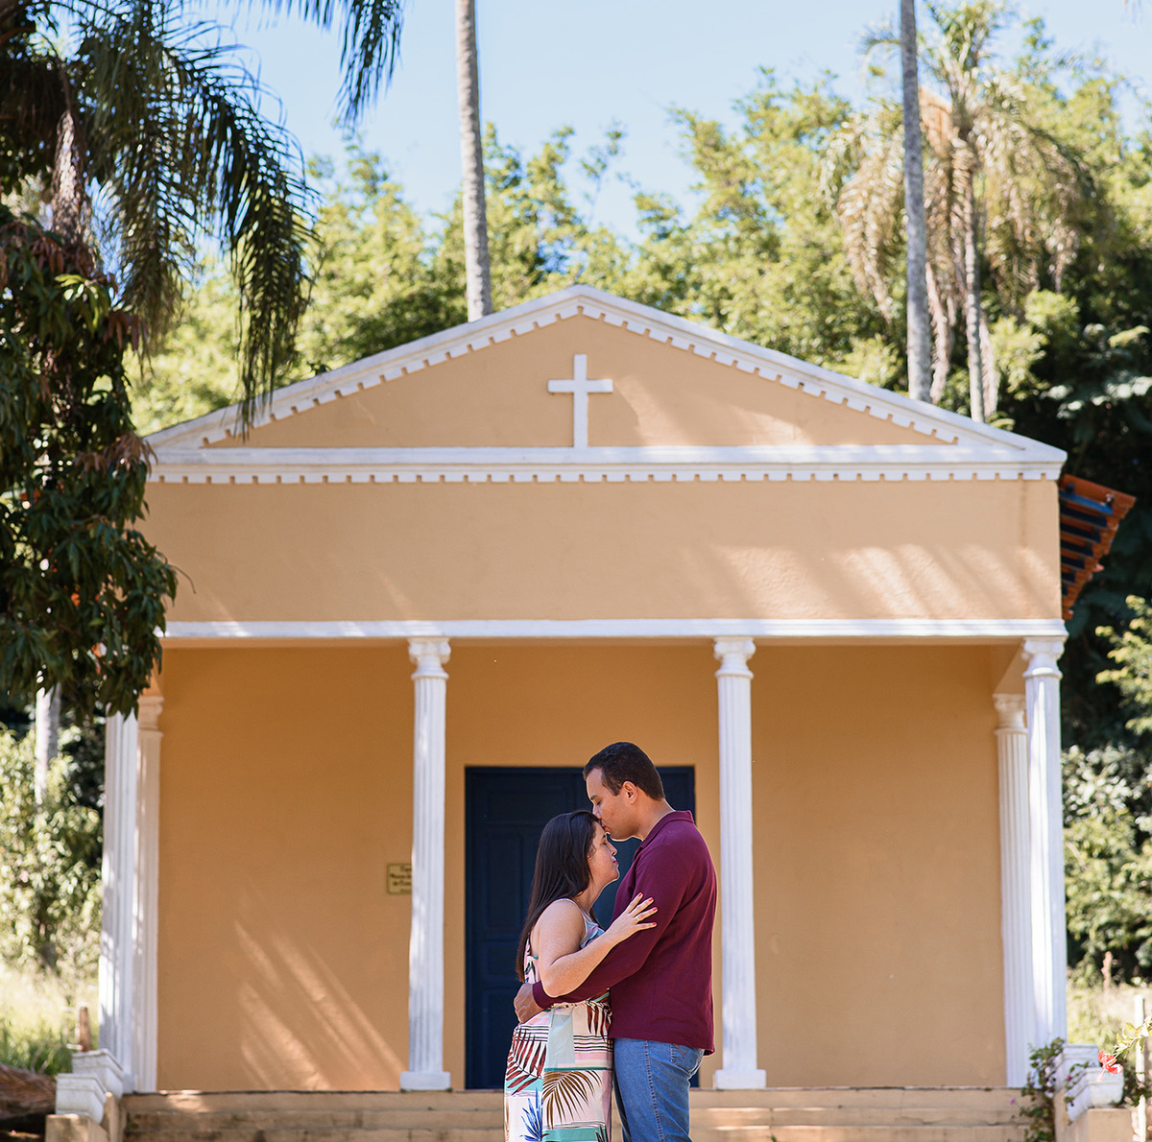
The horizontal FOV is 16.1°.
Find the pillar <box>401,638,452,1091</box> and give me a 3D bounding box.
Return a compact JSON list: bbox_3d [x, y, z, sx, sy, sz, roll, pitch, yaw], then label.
[{"bbox_3d":[-1.099,2.184,30.285,0.380,3.380,0.380,0,-13,0],"label":"pillar"}]

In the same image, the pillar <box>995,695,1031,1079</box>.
[{"bbox_3d":[3.497,2.623,32.236,0.372,3.380,0.372,0,-13,0],"label":"pillar"}]

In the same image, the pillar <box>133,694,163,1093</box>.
[{"bbox_3d":[-3.428,2.639,32.232,0.372,3.380,0.372,0,-13,0],"label":"pillar"}]

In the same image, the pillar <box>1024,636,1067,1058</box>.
[{"bbox_3d":[3.505,2.173,30.288,0.380,3.380,0.380,0,-13,0],"label":"pillar"}]

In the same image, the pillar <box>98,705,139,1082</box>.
[{"bbox_3d":[-3.402,2.189,30.284,0.380,3.380,0.380,0,-13,0],"label":"pillar"}]

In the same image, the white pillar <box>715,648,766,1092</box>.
[{"bbox_3d":[1.204,2.178,30.286,0.380,3.380,0.380,0,-13,0],"label":"white pillar"}]

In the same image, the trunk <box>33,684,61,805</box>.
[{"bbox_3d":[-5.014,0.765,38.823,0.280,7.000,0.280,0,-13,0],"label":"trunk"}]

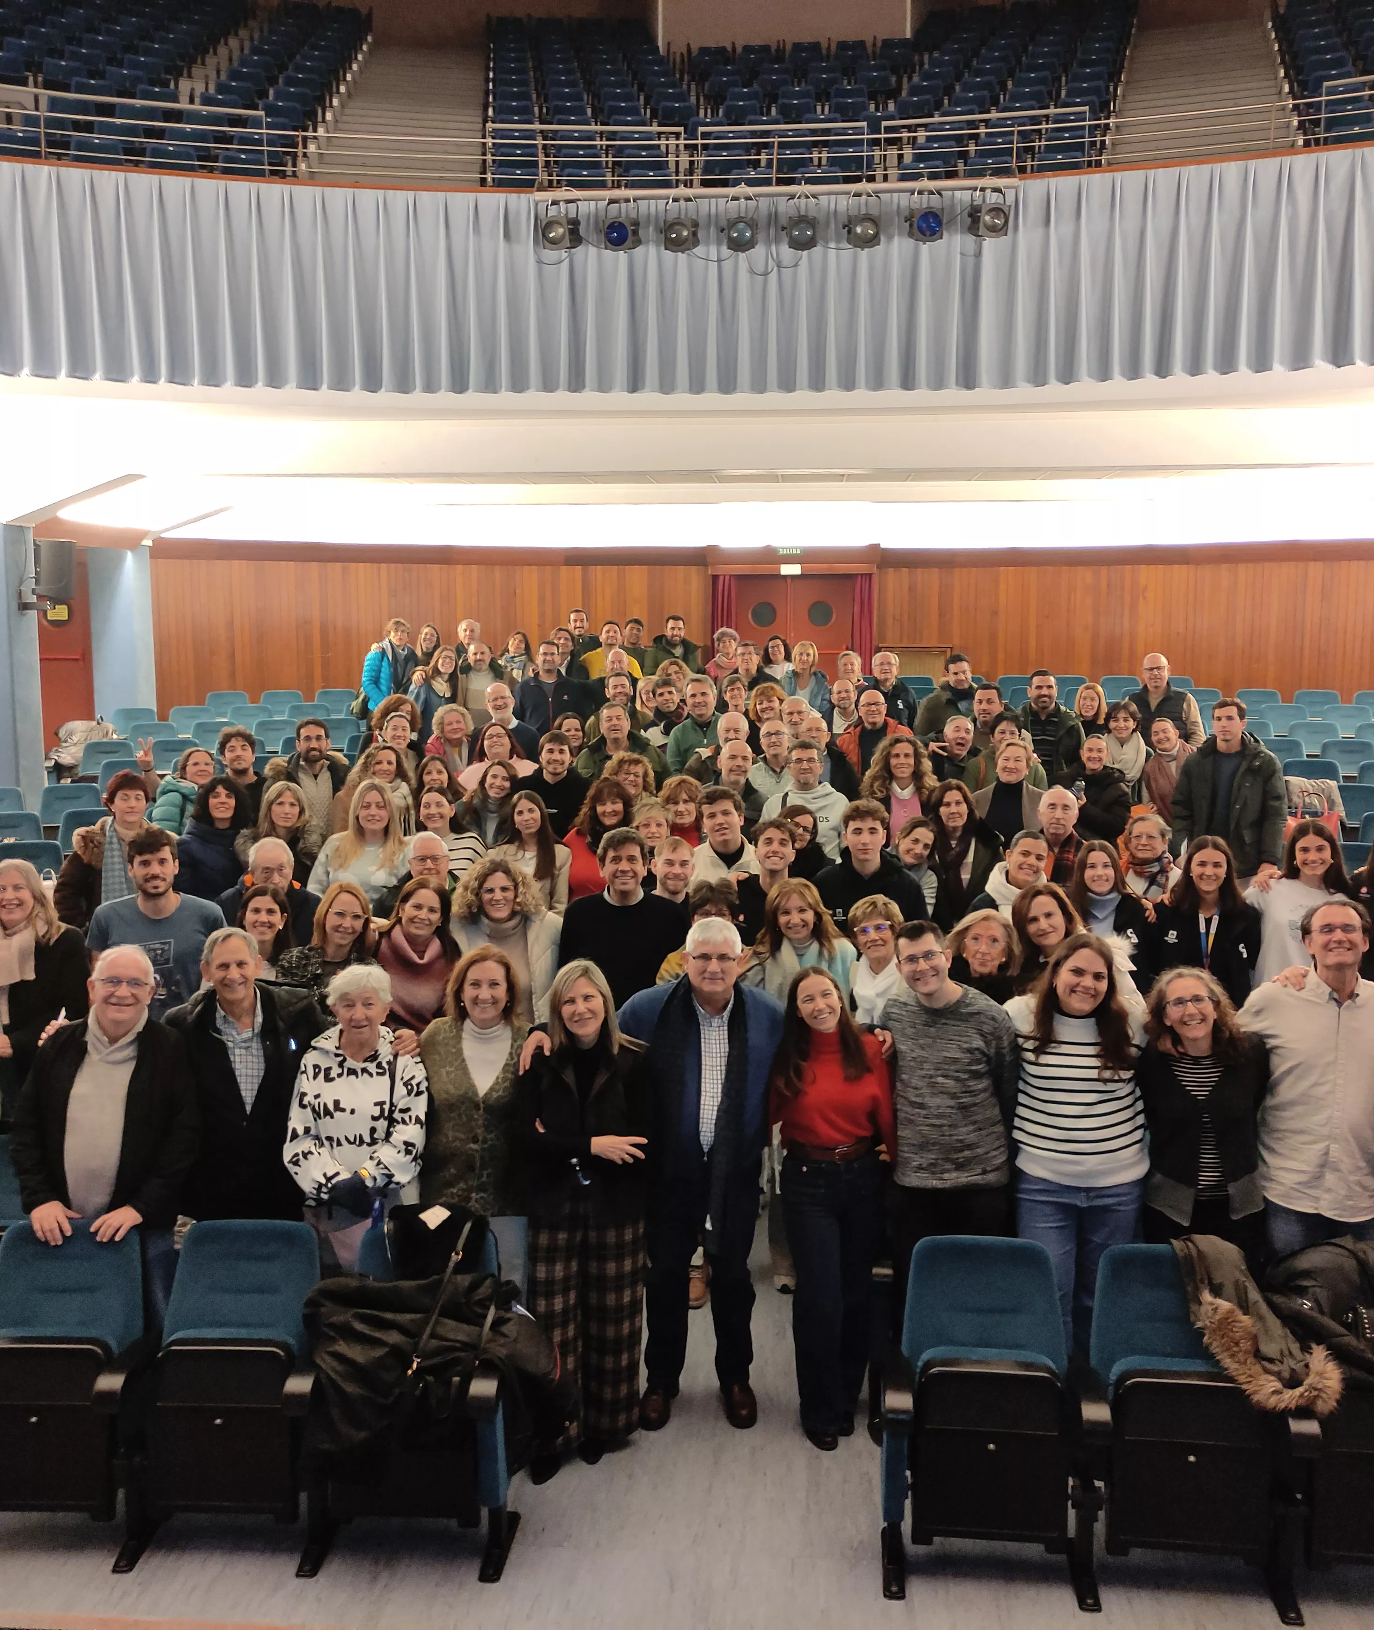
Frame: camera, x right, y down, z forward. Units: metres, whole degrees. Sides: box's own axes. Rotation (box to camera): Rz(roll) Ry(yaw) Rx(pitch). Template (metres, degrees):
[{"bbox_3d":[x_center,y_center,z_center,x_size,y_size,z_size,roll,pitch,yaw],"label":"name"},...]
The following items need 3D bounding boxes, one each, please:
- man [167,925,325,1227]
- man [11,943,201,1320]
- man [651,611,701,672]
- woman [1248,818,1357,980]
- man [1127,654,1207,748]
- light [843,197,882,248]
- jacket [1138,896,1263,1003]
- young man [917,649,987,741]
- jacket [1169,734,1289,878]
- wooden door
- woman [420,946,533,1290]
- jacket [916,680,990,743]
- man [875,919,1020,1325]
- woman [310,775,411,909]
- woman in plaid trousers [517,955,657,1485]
[{"bbox_3d":[-1.461,1.205,5.167,0.600,1.700,0.340,-2,7,-13],"label":"man"},{"bbox_3d":[-1.910,1.253,5.158,0.610,1.690,0.440,-2,8,-11],"label":"man"},{"bbox_3d":[-0.114,-0.909,14.095,0.520,1.750,0.340,0,7,-2],"label":"man"},{"bbox_3d":[2.585,0.864,6.577,0.520,1.700,0.320,2,7,19],"label":"woman"},{"bbox_3d":[3.322,-0.235,11.025,0.540,1.798,0.330,2,8,14],"label":"man"},{"bbox_3d":[1.276,-4.308,11.400,0.280,0.360,0.340,-1,8,-6],"label":"light"},{"bbox_3d":[2.104,0.654,6.459,0.500,0.660,0.300,2,8,15],"label":"jacket"},{"bbox_3d":[2.091,-0.348,12.321,0.570,1.813,0.380,0,8,-3],"label":"young man"},{"bbox_3d":[3.354,-0.058,9.675,0.700,0.860,0.380,3,8,21],"label":"jacket"},{"bbox_3d":[1.299,-1.829,18.621,1.500,2.040,0.080,1,8,6],"label":"wooden door"},{"bbox_3d":[-0.686,1.256,5.290,0.500,1.653,0.320,-1,8,-6],"label":"woman"},{"bbox_3d":[2.034,-0.656,12.017,0.600,0.740,0.380,0,8,3],"label":"jacket"},{"bbox_3d":[0.878,1.211,5.253,0.530,1.760,0.340,1,8,8],"label":"man"},{"bbox_3d":[-1.574,0.653,7.815,0.500,1.655,0.320,-1,8,-7],"label":"woman"},{"bbox_3d":[-0.321,1.284,4.997,0.450,1.687,0.340,0,8,-2],"label":"woman in plaid trousers"}]

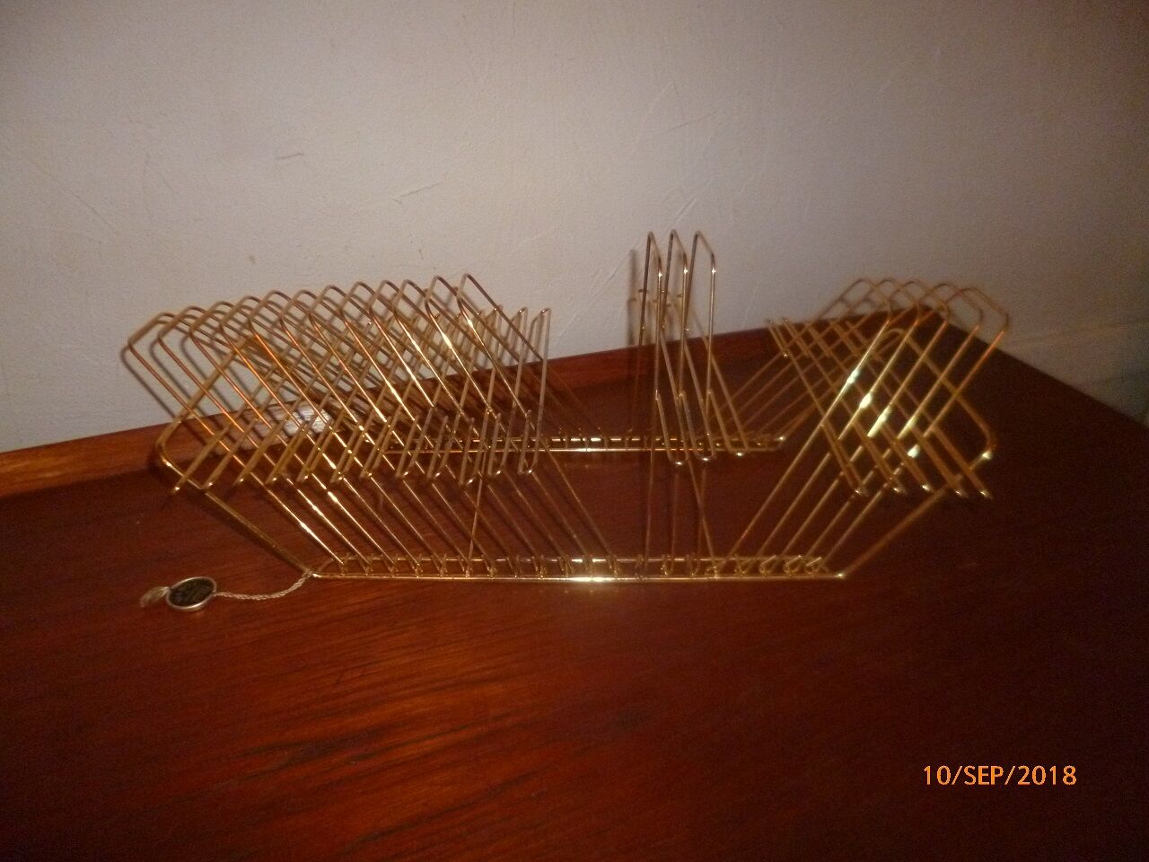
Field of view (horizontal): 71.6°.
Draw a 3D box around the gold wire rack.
[{"bbox_3d":[-0.003,-0.027,0.403,0.412,0.143,0.195,0,28,-2],"label":"gold wire rack"}]

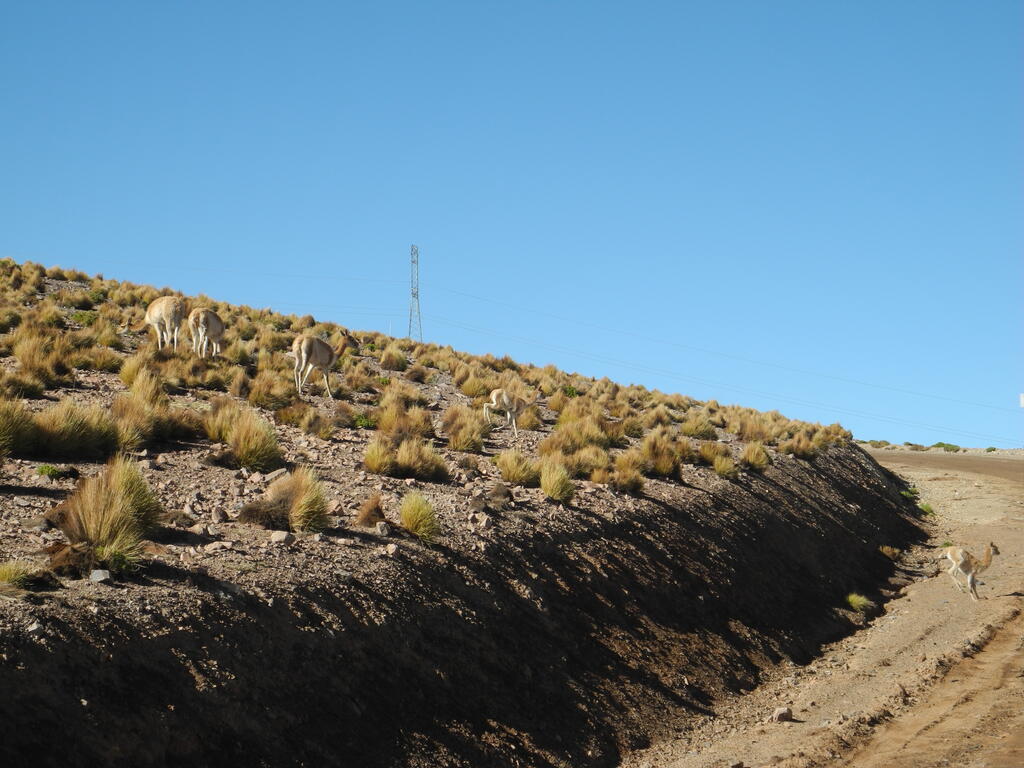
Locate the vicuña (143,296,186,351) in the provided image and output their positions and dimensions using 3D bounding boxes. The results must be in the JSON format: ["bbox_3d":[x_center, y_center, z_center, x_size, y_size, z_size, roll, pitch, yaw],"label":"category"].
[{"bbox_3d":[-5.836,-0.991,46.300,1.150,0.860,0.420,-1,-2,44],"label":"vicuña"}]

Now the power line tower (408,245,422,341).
[{"bbox_3d":[-22.557,-20.921,650.000,3.200,25.000,3.200,0,-1,0],"label":"power line tower"}]

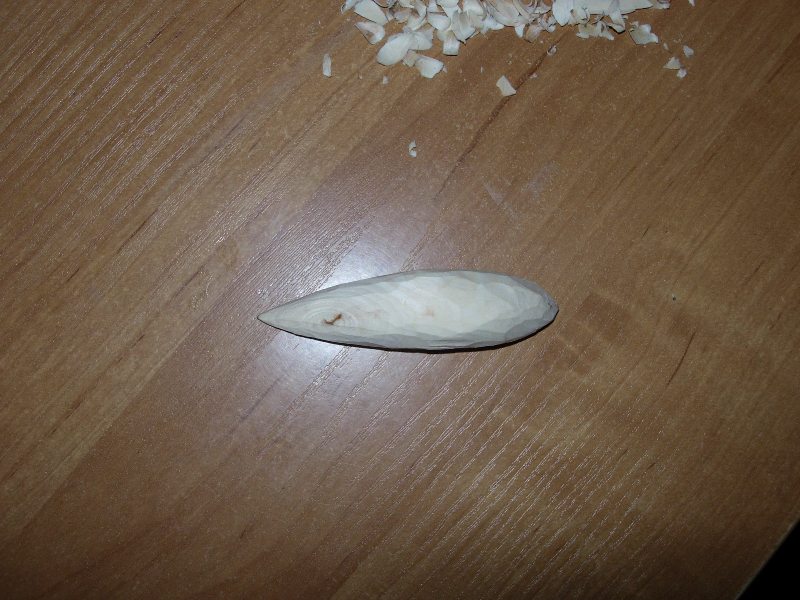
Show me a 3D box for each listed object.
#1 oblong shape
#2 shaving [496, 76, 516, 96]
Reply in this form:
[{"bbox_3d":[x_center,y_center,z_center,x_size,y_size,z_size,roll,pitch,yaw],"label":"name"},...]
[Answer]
[{"bbox_3d":[0.004,0.004,0.350,0.120,0.020,0.032,-1,85,-4],"label":"oblong shape"},{"bbox_3d":[0.044,-0.090,0.371,0.006,0.002,0.009,-39,88,-6],"label":"shaving"}]

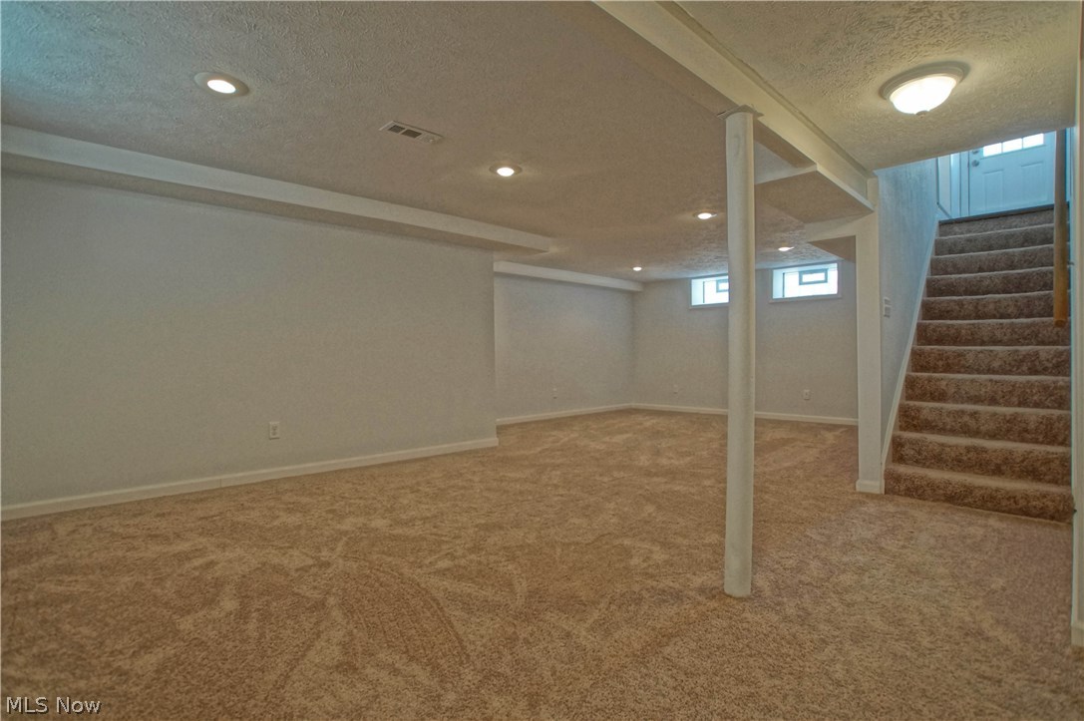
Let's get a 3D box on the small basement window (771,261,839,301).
[{"bbox_3d":[3.760,-1.112,6.867,0.140,0.420,0.830,-1,1,-45],"label":"small basement window"}]

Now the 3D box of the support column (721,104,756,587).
[{"bbox_3d":[0.781,-0.028,1.904,0.105,1.930,0.105,-1,1,-45],"label":"support column"}]

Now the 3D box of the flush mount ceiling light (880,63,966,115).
[{"bbox_3d":[1.775,-1.226,2.243,0.315,0.135,0.315,-1,1,-45],"label":"flush mount ceiling light"}]

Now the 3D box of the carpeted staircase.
[{"bbox_3d":[3.415,-0.200,3.678,2.153,2.209,0.857,-1,1,-43],"label":"carpeted staircase"}]

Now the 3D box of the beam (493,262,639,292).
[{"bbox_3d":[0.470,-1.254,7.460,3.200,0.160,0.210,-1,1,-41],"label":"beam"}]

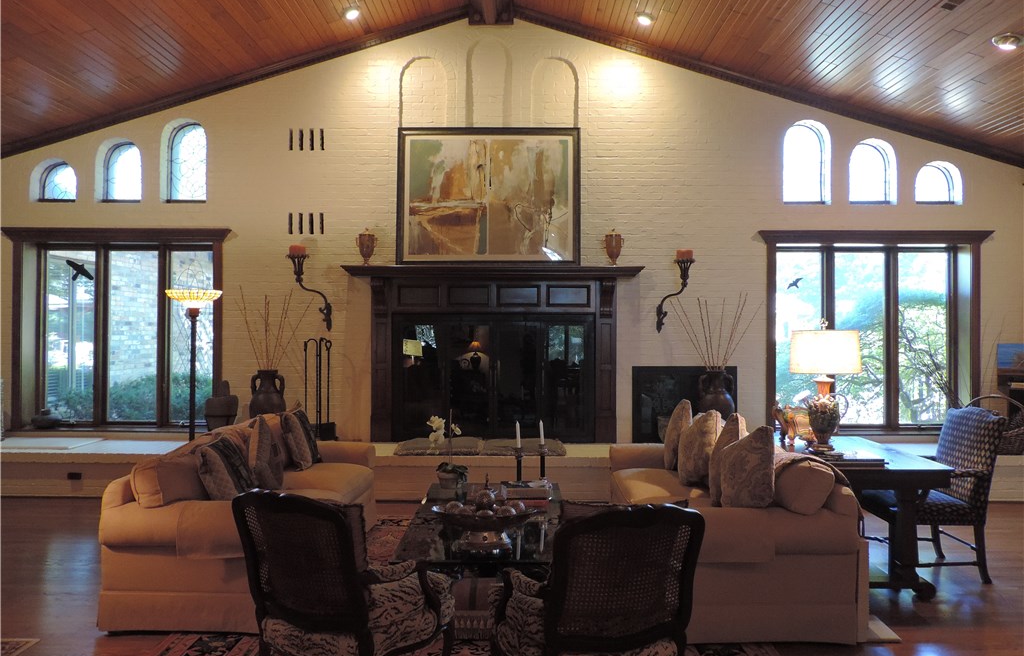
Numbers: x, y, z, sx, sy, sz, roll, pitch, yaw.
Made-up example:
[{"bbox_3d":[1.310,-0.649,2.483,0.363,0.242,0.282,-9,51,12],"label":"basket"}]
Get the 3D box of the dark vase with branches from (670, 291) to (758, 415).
[{"bbox_3d":[1.972,0.412,6.880,0.872,1.492,0.580,0,-1,1],"label":"dark vase with branches"}]

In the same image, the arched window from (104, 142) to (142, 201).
[{"bbox_3d":[-3.969,-1.614,7.300,0.450,0.630,0.080,0,-1,1],"label":"arched window"}]

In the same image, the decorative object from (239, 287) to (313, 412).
[{"bbox_3d":[-2.297,0.373,6.880,0.698,1.512,0.500,0,-1,1],"label":"decorative object"}]

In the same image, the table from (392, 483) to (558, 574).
[{"bbox_3d":[-0.121,1.304,4.115,0.880,0.440,1.690,0,-1,1],"label":"table"}]

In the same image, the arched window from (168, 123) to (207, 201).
[{"bbox_3d":[-3.224,-1.640,7.076,0.450,0.823,0.150,0,0,1],"label":"arched window"}]

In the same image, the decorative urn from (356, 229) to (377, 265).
[{"bbox_3d":[-1.387,-0.770,6.789,0.201,0.364,0.165,0,0,1],"label":"decorative urn"}]

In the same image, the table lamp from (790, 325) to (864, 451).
[{"bbox_3d":[2.018,0.386,4.570,0.470,0.837,0.450,0,-1,1],"label":"table lamp"}]

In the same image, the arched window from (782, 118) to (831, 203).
[{"bbox_3d":[2.871,-1.611,7.003,0.470,0.819,0.150,0,0,1],"label":"arched window"}]

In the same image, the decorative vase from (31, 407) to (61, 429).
[{"bbox_3d":[-4.740,0.922,7.230,0.316,0.224,0.260,0,-1,1],"label":"decorative vase"}]

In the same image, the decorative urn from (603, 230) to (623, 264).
[{"bbox_3d":[0.976,-0.757,6.761,0.200,0.353,0.165,0,0,1],"label":"decorative urn"}]

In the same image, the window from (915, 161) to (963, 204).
[{"bbox_3d":[4.146,-1.413,6.987,0.458,0.428,0.150,0,0,1],"label":"window"}]

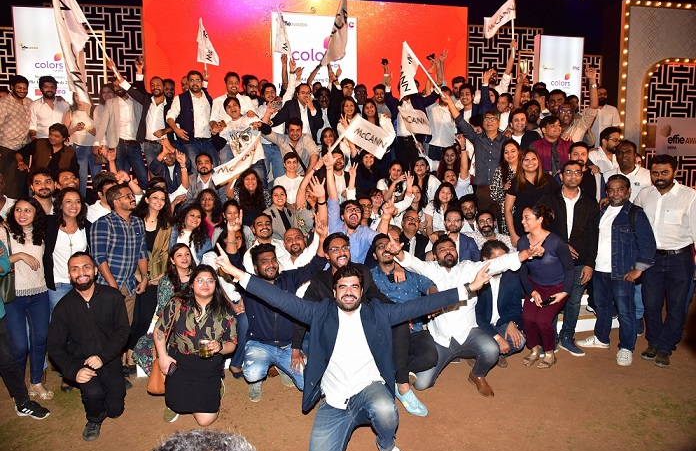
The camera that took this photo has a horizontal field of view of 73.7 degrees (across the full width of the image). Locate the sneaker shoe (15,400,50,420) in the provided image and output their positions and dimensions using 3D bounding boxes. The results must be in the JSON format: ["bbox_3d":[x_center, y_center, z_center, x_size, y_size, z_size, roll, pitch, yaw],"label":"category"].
[{"bbox_3d":[-2.256,1.312,3.320,0.275,0.110,0.105,1,6,13],"label":"sneaker shoe"}]

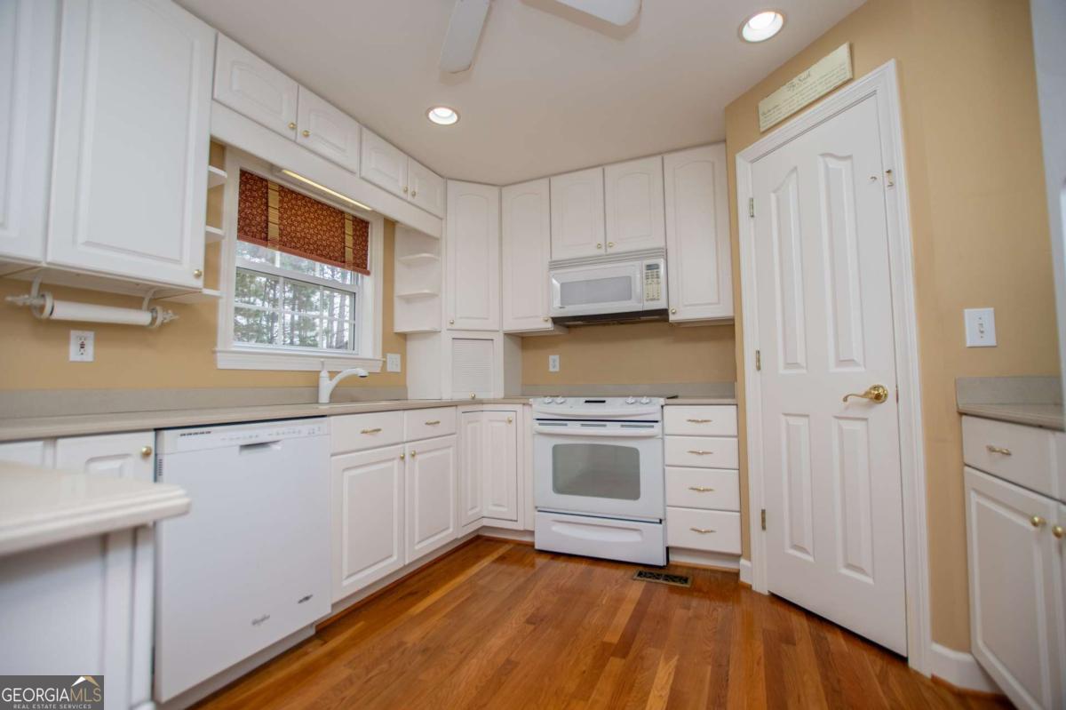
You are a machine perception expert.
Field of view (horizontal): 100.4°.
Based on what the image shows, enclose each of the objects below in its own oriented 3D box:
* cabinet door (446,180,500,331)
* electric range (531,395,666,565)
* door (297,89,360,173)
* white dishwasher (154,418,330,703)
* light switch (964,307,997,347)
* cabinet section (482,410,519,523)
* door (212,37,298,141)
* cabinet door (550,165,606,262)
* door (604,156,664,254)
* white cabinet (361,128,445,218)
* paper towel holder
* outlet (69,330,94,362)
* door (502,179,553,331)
[{"bbox_3d":[-0.423,-0.698,3.155,0.370,1.052,0.022,1,-4,-20],"label":"cabinet door"},{"bbox_3d":[0.479,0.708,2.770,0.761,0.925,0.683,-2,-4,26],"label":"electric range"},{"bbox_3d":[-1.047,-1.133,2.278,0.022,0.270,0.365,-3,-4,26],"label":"door"},{"bbox_3d":[-1.222,0.660,1.674,0.600,0.807,0.600,-3,-4,26],"label":"white dishwasher"},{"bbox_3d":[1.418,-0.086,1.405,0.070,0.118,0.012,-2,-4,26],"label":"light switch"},{"bbox_3d":[-0.204,0.693,2.813,0.232,0.672,0.022,-2,-4,21],"label":"cabinet section"},{"bbox_3d":[-1.187,-1.135,1.917,0.024,0.282,0.348,-2,-4,26],"label":"door"},{"bbox_3d":[0.307,-0.955,3.043,0.375,0.580,0.022,-2,-4,21],"label":"cabinet door"},{"bbox_3d":[0.665,-0.970,2.909,0.373,0.590,0.022,-2,-4,21],"label":"door"},{"bbox_3d":[-0.919,-1.080,2.814,0.327,0.292,0.740,-2,-4,26],"label":"white cabinet"},{"bbox_3d":[-1.524,-0.185,1.568,0.115,0.152,0.459,-3,-4,26],"label":"paper towel holder"},{"bbox_3d":[-1.670,-0.033,1.648,0.010,0.111,0.067,-3,-4,26],"label":"outlet"},{"bbox_3d":[-0.041,-0.698,3.159,0.362,1.058,0.022,-2,-4,21],"label":"door"}]

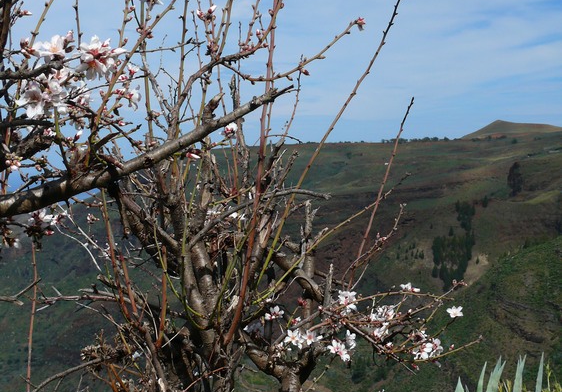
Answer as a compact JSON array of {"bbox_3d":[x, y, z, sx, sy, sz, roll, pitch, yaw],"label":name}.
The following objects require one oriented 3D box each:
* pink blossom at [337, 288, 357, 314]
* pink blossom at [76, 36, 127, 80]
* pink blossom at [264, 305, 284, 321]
[{"bbox_3d":[0.134,0.215,2.650,0.040,0.048,0.038,0,1,6],"label":"pink blossom"},{"bbox_3d":[-0.242,-0.186,1.750,0.066,0.058,0.050,0,1,3],"label":"pink blossom"},{"bbox_3d":[-0.013,0.240,2.650,0.040,0.032,0.034,0,1,0],"label":"pink blossom"}]

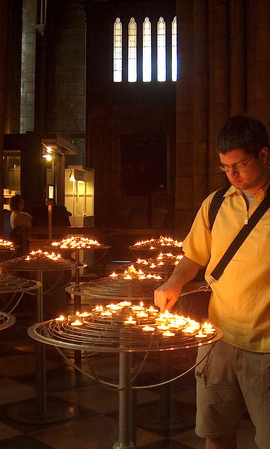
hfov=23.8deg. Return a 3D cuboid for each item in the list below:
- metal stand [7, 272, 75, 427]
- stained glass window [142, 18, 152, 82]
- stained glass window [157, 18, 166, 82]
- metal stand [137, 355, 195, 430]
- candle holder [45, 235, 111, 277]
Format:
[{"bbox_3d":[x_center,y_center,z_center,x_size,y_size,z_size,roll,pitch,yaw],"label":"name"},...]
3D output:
[{"bbox_3d":[-0.667,0.834,4.580,0.490,1.030,0.490,0,2,0],"label":"metal stand"},{"bbox_3d":[0.501,-7.305,26.801,0.370,2.699,0.120,0,2,3],"label":"stained glass window"},{"bbox_3d":[1.115,-7.305,26.801,0.370,2.699,0.120,0,2,3],"label":"stained glass window"},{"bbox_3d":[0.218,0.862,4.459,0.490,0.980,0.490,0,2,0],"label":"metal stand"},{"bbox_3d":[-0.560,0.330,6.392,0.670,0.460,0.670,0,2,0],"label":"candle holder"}]

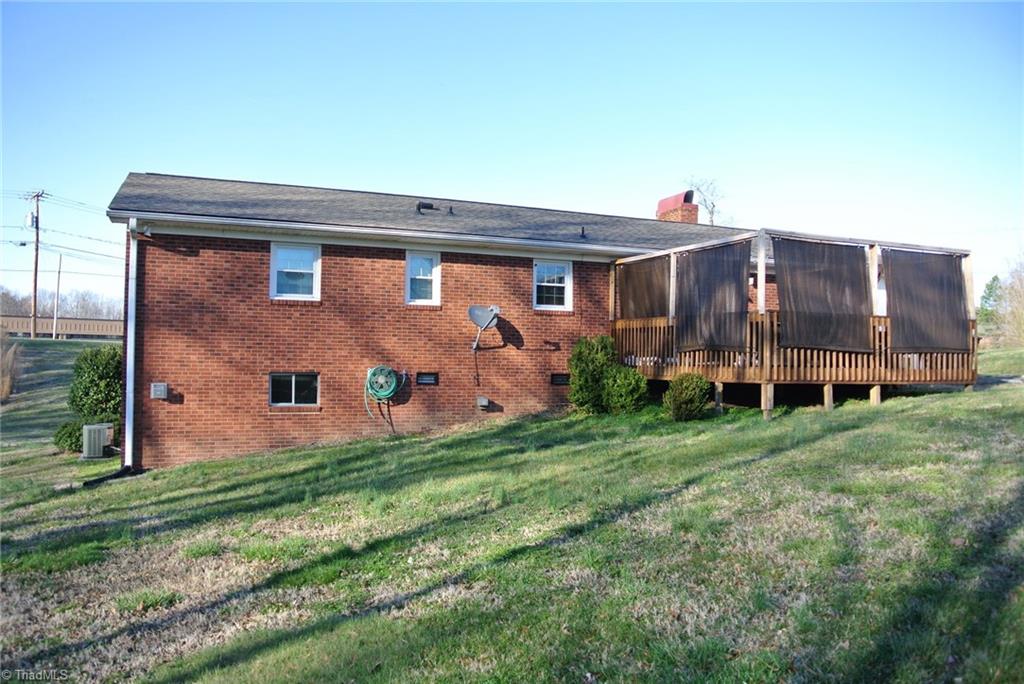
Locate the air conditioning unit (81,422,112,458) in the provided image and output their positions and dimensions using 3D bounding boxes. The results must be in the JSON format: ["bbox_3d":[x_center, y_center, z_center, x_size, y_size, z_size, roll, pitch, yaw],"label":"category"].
[{"bbox_3d":[-8.045,1.936,14.950,0.500,0.670,0.520,1,-2,-22],"label":"air conditioning unit"}]

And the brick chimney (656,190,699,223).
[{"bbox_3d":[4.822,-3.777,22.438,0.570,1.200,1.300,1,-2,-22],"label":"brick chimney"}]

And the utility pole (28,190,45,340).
[{"bbox_3d":[-32.797,-5.346,53.000,2.200,10.300,0.650,-1,-2,44],"label":"utility pole"}]

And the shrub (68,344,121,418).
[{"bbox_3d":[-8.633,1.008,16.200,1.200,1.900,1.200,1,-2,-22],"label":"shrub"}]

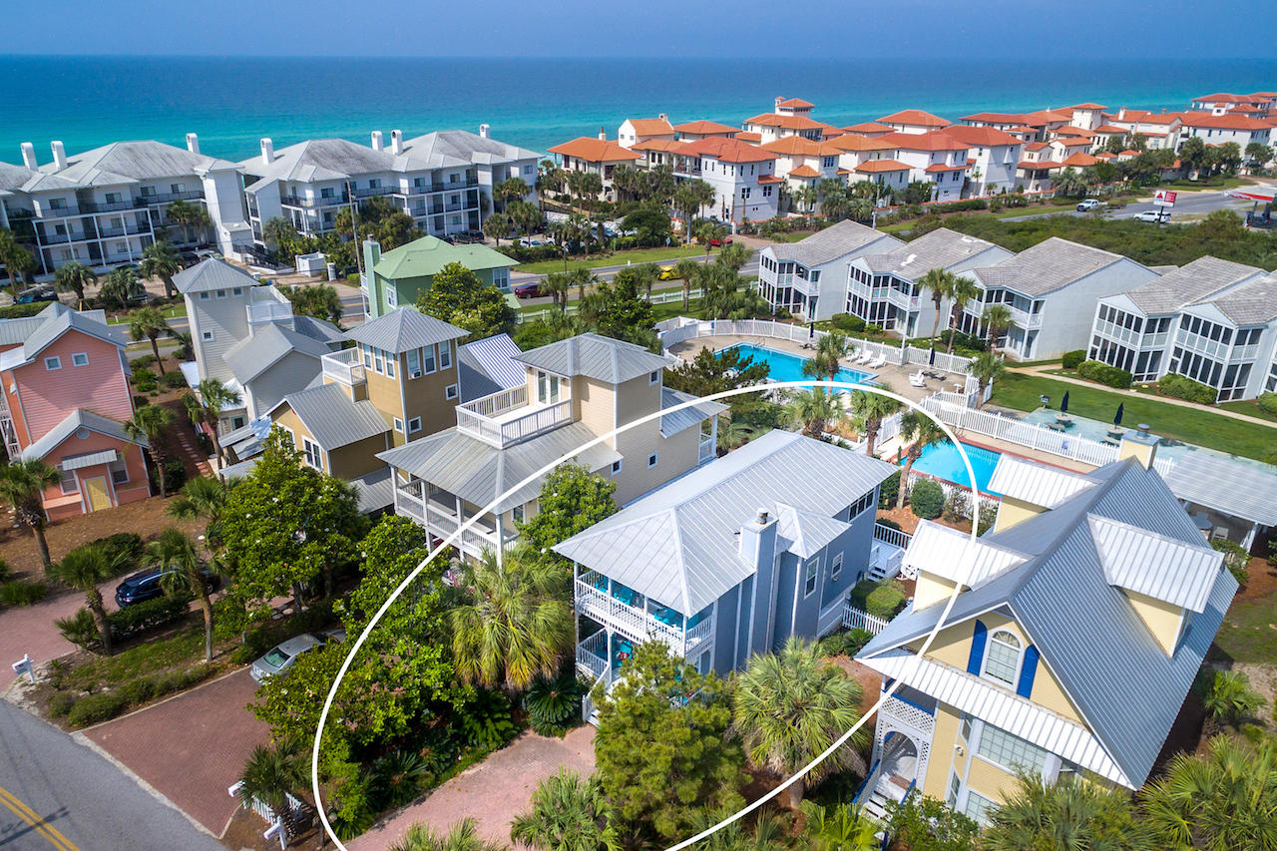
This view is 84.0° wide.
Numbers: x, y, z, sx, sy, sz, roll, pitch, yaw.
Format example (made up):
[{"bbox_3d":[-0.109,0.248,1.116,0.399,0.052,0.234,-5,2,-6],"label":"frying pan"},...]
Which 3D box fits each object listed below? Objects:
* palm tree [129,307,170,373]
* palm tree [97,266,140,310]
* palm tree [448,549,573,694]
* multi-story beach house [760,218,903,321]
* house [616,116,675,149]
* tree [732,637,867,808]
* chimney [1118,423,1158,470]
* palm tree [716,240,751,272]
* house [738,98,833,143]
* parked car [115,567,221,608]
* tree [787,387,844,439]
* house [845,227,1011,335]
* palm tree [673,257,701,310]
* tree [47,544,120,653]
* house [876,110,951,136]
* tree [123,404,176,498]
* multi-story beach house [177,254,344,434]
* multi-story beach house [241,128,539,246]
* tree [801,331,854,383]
[{"bbox_3d":[-40.670,-6.930,59.430,3.800,5.880,3.800,0,25,0],"label":"palm tree"},{"bbox_3d":[-55.350,-14.580,75.900,4.500,4.280,4.500,0,25,0],"label":"palm tree"},{"bbox_3d":[-4.976,8.506,28.380,4.970,7.580,4.970,-6,28,-12],"label":"palm tree"},{"bbox_3d":[22.297,-17.287,77.255,16.800,8.600,8.100,-9,29,-16],"label":"multi-story beach house"},{"bbox_3d":[1.847,-58.990,153.497,9.655,13.130,6.692,-16,30,-31],"label":"house"},{"bbox_3d":[5.100,9.900,22.400,4.100,6.200,4.100,0,26,0],"label":"tree"},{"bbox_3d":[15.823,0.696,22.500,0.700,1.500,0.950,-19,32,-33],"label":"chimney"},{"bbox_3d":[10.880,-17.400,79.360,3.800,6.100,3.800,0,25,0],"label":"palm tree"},{"bbox_3d":[36.500,-71.660,174.320,12.000,15.300,22.000,-10,27,-20],"label":"house"},{"bbox_3d":[-22.282,7.561,33.600,4.600,1.650,1.900,-17,31,-30],"label":"parked car"},{"bbox_3d":[11.538,0.009,47.286,3.830,5.140,3.830,7,29,14],"label":"tree"},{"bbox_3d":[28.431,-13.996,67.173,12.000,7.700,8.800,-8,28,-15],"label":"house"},{"bbox_3d":[5.180,-14.540,74.430,2.950,5.560,2.950,0,25,0],"label":"palm tree"},{"bbox_3d":[-22.100,7.000,28.600,2.600,5.400,2.600,0,26,0],"label":"tree"},{"bbox_3d":[52.646,-55.308,139.533,13.000,12.000,11.500,-14,30,-27],"label":"house"},{"bbox_3d":[-29.042,1.578,43.080,2.690,6.130,2.690,-20,34,-33],"label":"tree"},{"bbox_3d":[-23.890,-4.874,45.600,9.200,10.400,8.600,-16,31,-29],"label":"multi-story beach house"},{"bbox_3d":[-32.783,-33.793,98.662,35.000,13.400,17.500,-20,33,-34],"label":"multi-story beach house"},{"bbox_3d":[14.555,-3.628,54.322,3.106,6.773,2.772,0,25,0],"label":"tree"}]

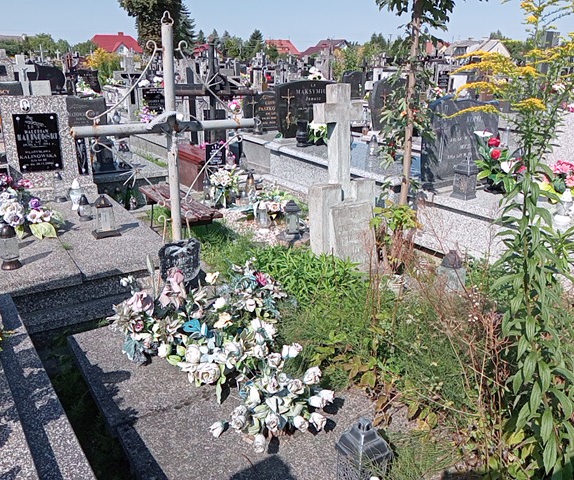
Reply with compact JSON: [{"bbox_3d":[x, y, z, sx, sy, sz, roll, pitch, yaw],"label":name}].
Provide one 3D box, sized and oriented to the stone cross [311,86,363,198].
[{"bbox_3d":[0.393,-0.748,3.913,0.400,0.830,0.130,-14,21,-32],"label":"stone cross"}]

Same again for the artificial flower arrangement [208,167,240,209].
[{"bbox_3d":[-0.635,-0.563,5.320,0.300,0.400,0.270,-12,23,-33],"label":"artificial flower arrangement"}]

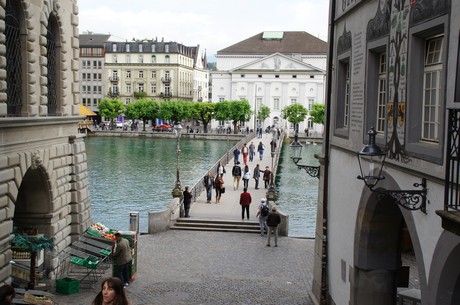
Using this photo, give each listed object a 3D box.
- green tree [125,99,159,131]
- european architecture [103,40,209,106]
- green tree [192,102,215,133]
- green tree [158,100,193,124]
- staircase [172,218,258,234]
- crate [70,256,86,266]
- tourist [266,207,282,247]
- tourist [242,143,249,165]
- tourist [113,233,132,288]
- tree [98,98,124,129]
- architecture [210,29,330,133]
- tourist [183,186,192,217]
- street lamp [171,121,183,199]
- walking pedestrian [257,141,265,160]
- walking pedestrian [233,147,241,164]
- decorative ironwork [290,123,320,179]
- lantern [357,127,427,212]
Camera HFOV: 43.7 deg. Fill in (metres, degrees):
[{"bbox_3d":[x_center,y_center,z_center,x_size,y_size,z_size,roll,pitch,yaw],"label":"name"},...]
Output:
[{"bbox_3d":[-18.293,-7.913,120.000,7.530,6.750,7.300,1,5,6],"label":"green tree"},{"bbox_3d":[-20.872,-17.752,152.995,18.700,20.900,22.000,1,5,6],"label":"european architecture"},{"bbox_3d":[-4.440,-5.755,96.792,4.500,5.170,4.500,1,5,5],"label":"green tree"},{"bbox_3d":[-11.204,-7.524,118.000,6.990,6.330,6.900,1,5,6],"label":"green tree"},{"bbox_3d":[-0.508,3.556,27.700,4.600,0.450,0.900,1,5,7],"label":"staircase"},{"bbox_3d":[-5.286,3.798,20.000,0.480,0.220,0.360,4,21,37],"label":"crate"},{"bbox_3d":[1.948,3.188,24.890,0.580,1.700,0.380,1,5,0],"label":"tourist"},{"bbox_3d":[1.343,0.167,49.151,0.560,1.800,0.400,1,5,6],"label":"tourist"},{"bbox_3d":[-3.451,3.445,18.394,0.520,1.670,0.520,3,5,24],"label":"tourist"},{"bbox_3d":[-25.290,-8.216,122.500,5.550,6.620,5.500,1,5,6],"label":"tree"},{"bbox_3d":[9.993,-14.538,116.113,24.500,20.000,25.000,1,5,5],"label":"architecture"},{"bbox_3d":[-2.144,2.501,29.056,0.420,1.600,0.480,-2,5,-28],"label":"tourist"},{"bbox_3d":[-2.568,0.426,28.642,0.530,3.850,0.530,1,5,6],"label":"street lamp"},{"bbox_3d":[2.898,-0.116,53.698,0.520,1.680,0.380,1,5,6],"label":"walking pedestrian"},{"bbox_3d":[0.588,0.220,49.224,0.540,1.660,0.380,1,5,6],"label":"walking pedestrian"},{"bbox_3d":[2.701,0.102,20.200,1.150,1.620,0.480,1,5,-2],"label":"decorative ironwork"},{"bbox_3d":[3.035,0.336,10.765,1.280,1.600,0.500,1,5,-2],"label":"lantern"}]

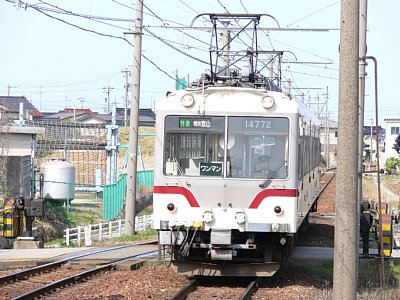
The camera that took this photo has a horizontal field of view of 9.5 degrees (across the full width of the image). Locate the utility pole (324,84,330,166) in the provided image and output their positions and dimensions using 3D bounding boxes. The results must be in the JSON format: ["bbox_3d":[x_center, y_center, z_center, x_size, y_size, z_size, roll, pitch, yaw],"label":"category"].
[{"bbox_3d":[12.934,-2.333,245.000,0.600,8.200,0.400,1,0,0],"label":"utility pole"}]

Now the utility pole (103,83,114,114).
[{"bbox_3d":[-15.344,-6.624,405.000,2.000,10.000,0.600,1,0,0],"label":"utility pole"}]

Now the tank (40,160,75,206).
[{"bbox_3d":[-5.097,1.175,86.500,1.230,1.600,1.230,1,0,0],"label":"tank"}]

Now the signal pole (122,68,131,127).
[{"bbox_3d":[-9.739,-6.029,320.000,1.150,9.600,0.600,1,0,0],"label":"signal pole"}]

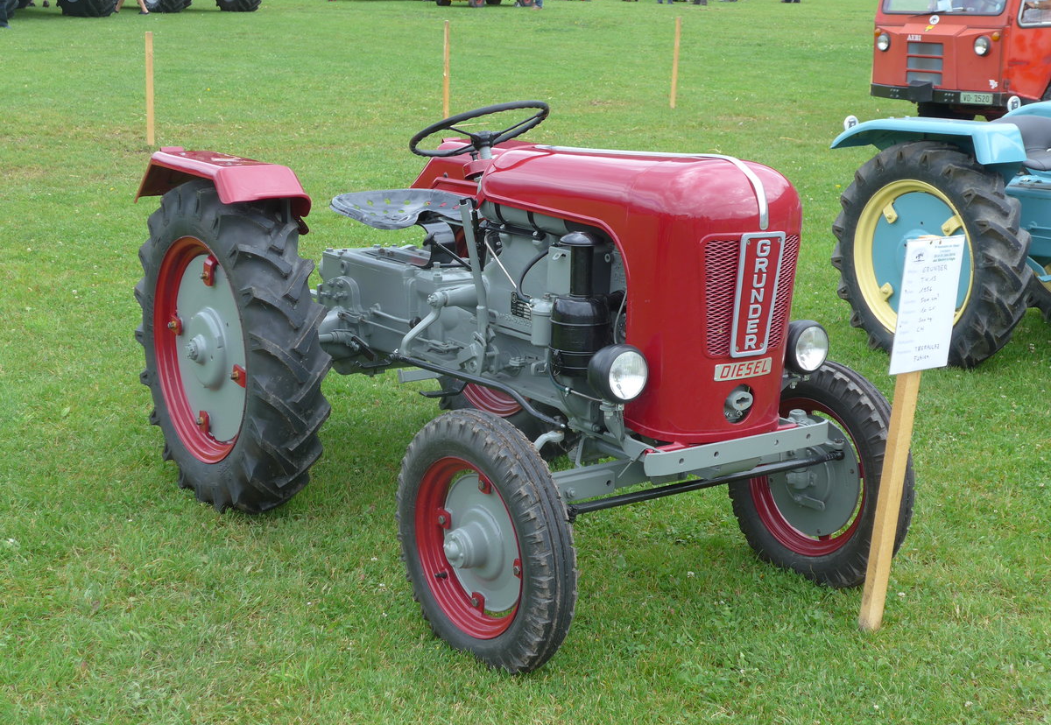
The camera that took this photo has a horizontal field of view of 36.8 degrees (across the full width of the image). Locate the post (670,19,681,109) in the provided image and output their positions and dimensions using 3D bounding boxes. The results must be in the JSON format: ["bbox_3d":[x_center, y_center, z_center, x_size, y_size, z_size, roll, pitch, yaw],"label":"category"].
[{"bbox_3d":[1.481,-2.946,15.546,0.047,0.893,0.040,2,15,0],"label":"post"}]

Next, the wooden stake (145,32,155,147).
[{"bbox_3d":[-2.775,-2.019,11.670,0.050,0.827,0.036,3,15,0],"label":"wooden stake"}]

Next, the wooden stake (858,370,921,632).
[{"bbox_3d":[0.871,0.182,3.695,0.050,0.980,0.034,-9,21,-39],"label":"wooden stake"}]

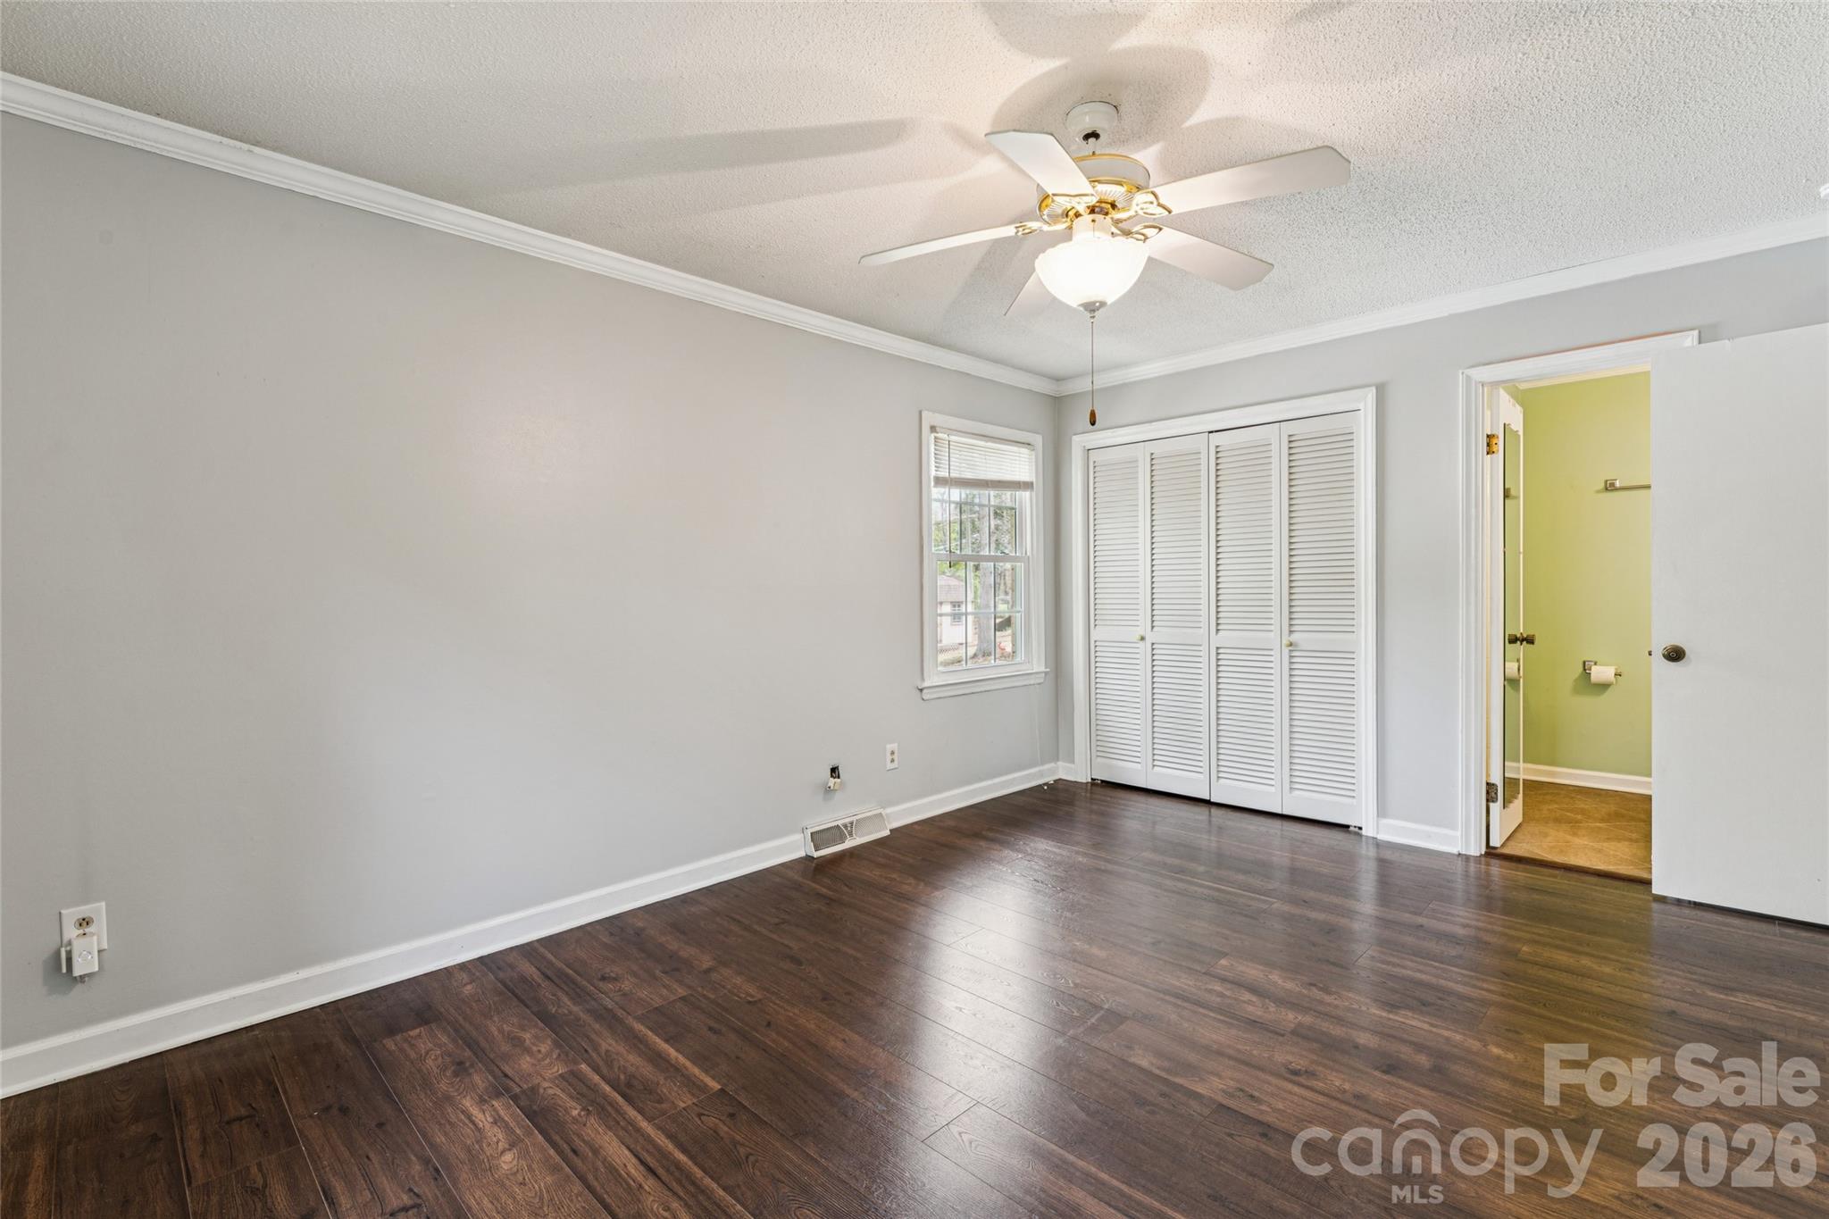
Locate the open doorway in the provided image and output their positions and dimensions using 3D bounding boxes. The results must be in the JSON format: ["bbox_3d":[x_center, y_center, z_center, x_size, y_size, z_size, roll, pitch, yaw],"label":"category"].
[{"bbox_3d":[2.710,0.060,3.339,0.595,2.044,0.130,1,2,45],"label":"open doorway"}]

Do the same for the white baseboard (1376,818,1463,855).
[{"bbox_3d":[2.294,1.033,3.710,0.329,0.097,0.016,1,2,45],"label":"white baseboard"}]

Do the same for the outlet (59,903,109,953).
[{"bbox_3d":[-2.107,0.814,2.064,0.009,0.123,0.078,1,2,45],"label":"outlet"}]

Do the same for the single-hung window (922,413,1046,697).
[{"bbox_3d":[0.397,-0.291,4.580,0.115,1.483,1.067,1,2,45],"label":"single-hung window"}]

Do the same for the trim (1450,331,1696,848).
[{"bbox_3d":[2.663,0.024,3.307,0.744,2.119,0.028,1,2,45],"label":"trim"}]

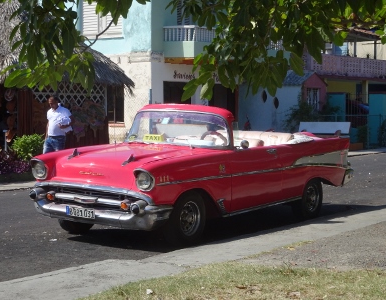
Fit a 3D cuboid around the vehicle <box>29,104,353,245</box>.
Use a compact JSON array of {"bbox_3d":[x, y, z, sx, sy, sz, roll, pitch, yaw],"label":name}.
[{"bbox_3d":[0.247,0.199,11.532,1.870,1.530,5.070,4,5,33],"label":"vehicle"}]

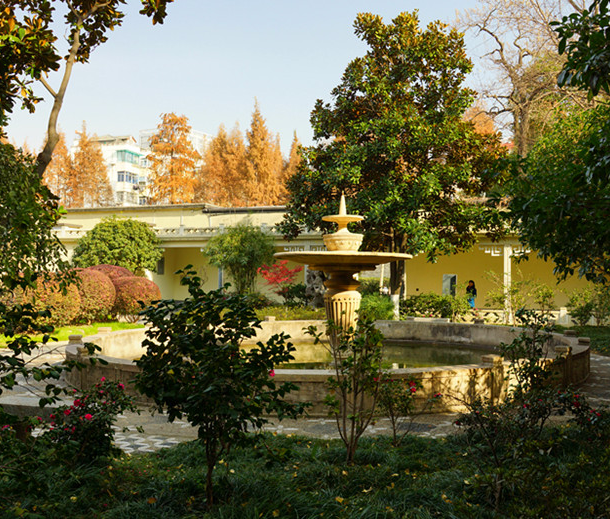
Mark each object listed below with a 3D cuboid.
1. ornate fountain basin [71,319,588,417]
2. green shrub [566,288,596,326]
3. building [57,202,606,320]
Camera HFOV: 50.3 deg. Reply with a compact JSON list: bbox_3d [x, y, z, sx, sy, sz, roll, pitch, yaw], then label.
[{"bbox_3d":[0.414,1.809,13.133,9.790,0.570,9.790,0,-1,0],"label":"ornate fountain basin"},{"bbox_3d":[9.237,1.574,21.664,0.950,1.350,0.950,0,-2,0],"label":"green shrub"},{"bbox_3d":[0.789,0.018,26.310,20.500,4.760,5.500,0,-2,6],"label":"building"}]

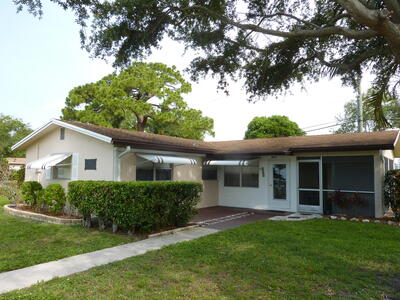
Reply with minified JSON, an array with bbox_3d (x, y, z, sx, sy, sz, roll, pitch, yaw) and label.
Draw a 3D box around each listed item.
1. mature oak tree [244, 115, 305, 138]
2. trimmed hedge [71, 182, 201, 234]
[{"bbox_3d":[6.483,0.167,25.233,5.600,6.650,5.600,0,-4,14],"label":"mature oak tree"},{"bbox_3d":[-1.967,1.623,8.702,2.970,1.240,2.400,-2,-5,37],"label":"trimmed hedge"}]

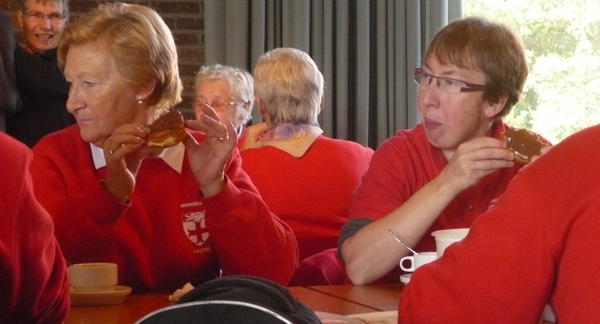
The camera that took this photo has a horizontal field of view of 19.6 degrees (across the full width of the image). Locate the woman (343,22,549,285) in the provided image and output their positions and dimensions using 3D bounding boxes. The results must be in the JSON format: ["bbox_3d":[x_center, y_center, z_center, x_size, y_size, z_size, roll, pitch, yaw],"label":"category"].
[{"bbox_3d":[0.290,0.355,3.070,0.480,1.200,0.680,0,1,-19],"label":"woman"}]

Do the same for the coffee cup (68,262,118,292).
[{"bbox_3d":[-0.342,0.200,2.850,0.090,0.058,0.084,0,1,0],"label":"coffee cup"}]

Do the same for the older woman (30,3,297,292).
[{"bbox_3d":[-0.245,0.350,2.980,0.500,1.220,0.680,0,1,-12],"label":"older woman"}]

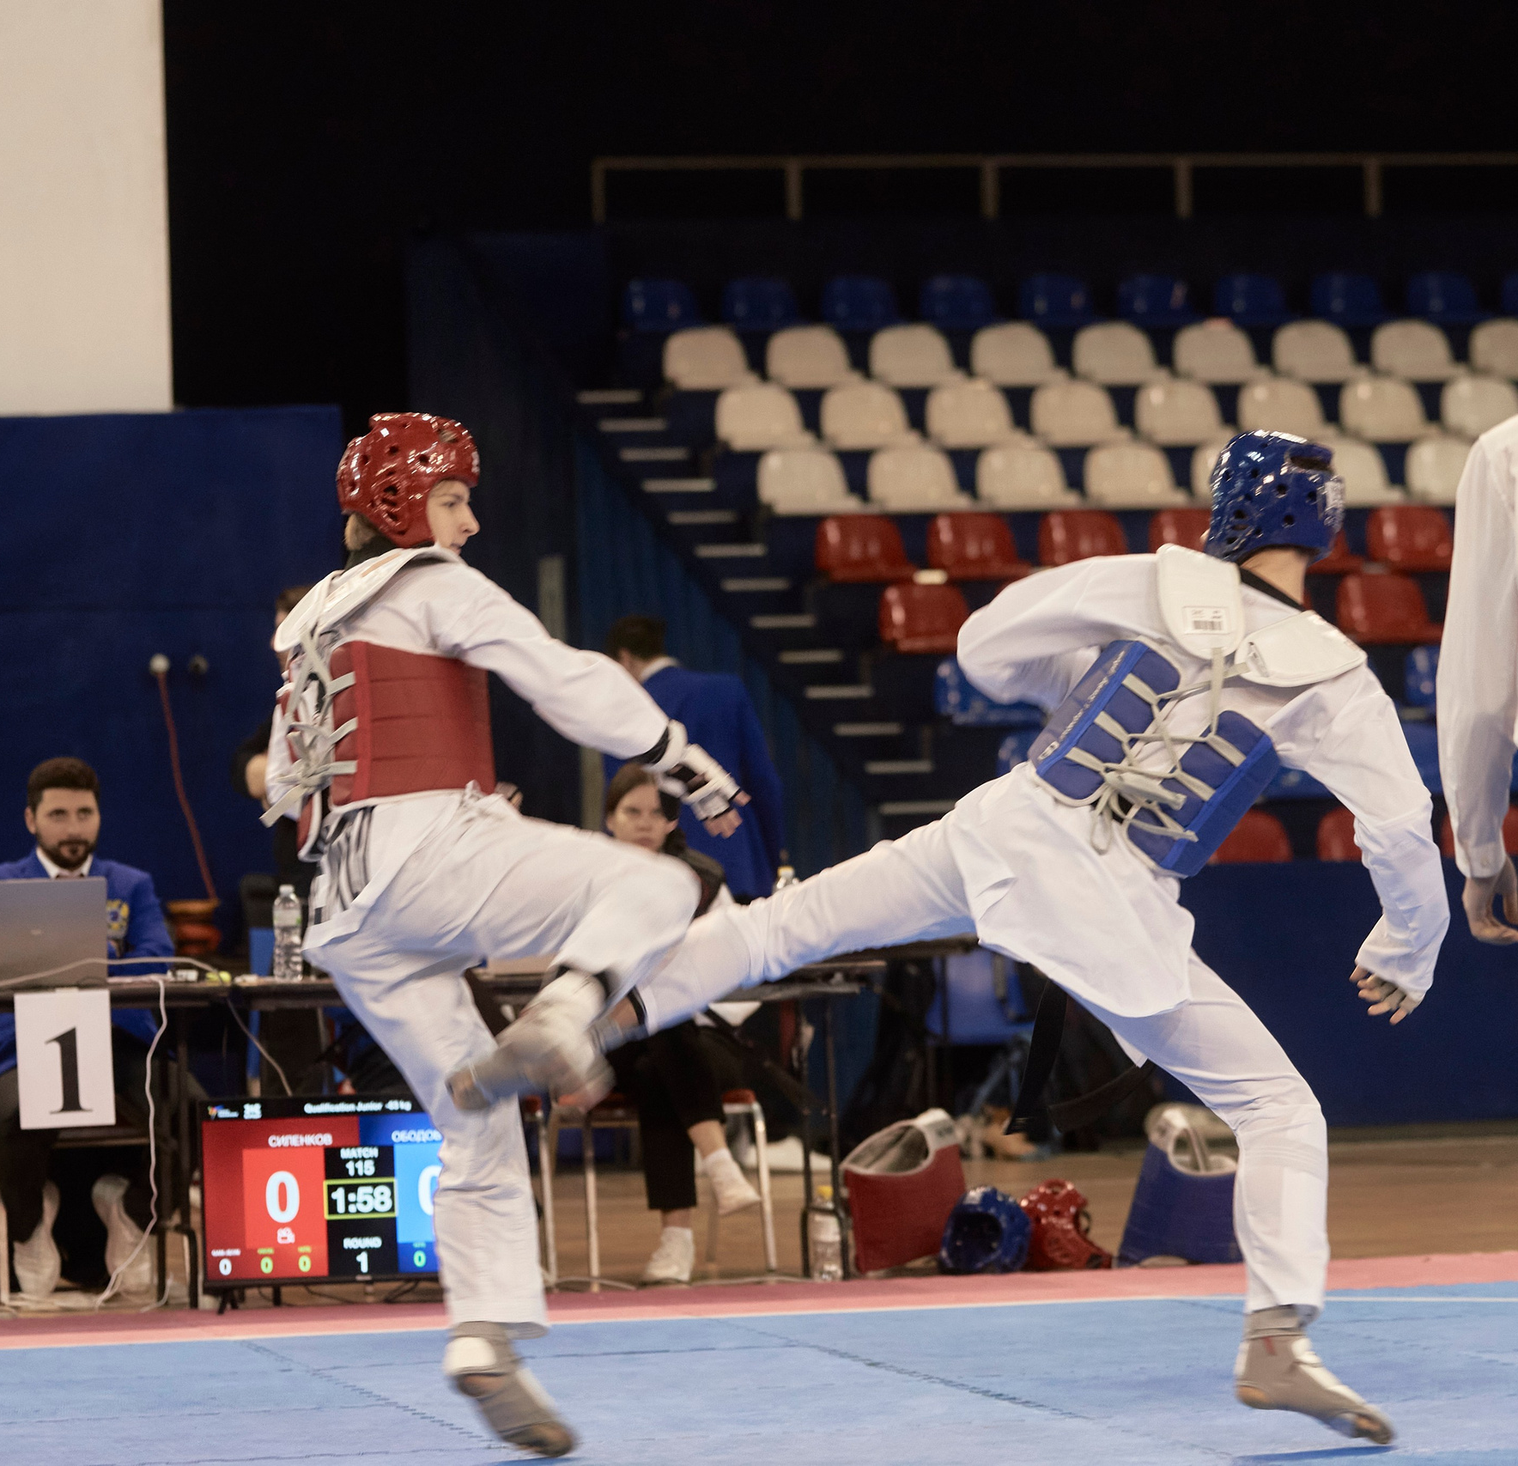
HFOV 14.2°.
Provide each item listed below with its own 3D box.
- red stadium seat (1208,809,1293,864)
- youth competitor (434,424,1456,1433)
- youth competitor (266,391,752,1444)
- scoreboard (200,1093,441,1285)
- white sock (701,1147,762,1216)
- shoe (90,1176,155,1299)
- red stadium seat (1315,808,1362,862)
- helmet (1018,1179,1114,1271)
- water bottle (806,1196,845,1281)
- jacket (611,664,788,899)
[{"bbox_3d":[1.988,0.467,24.299,0.420,0.360,0.420,-1,-2,-12],"label":"red stadium seat"},{"bbox_3d":[0.309,0.320,9.600,1.530,1.570,0.700,-1,-2,-7],"label":"youth competitor"},{"bbox_3d":[-0.416,0.328,9.970,0.740,1.660,0.540,-1,-2,-24],"label":"youth competitor"},{"bbox_3d":[-0.915,1.048,14.050,0.730,0.440,0.090,-1,-2,-12],"label":"scoreboard"},{"bbox_3d":[-0.059,1.066,14.450,0.100,0.125,0.250,-18,5,-28],"label":"white sock"},{"bbox_3d":[-1.535,1.213,14.750,0.130,0.280,0.250,-1,-2,-9],"label":"shoe"},{"bbox_3d":[2.487,0.460,24.299,0.420,0.360,0.420,-1,-2,-12],"label":"red stadium seat"},{"bbox_3d":[0.725,1.176,14.600,0.250,0.225,0.200,-2,-2,-6],"label":"helmet"},{"bbox_3d":[0.160,1.181,14.420,0.066,0.224,0.066,-2,-2,0],"label":"water bottle"},{"bbox_3d":[-0.173,0.143,17.800,0.480,0.710,0.290,-1,-2,-27],"label":"jacket"}]

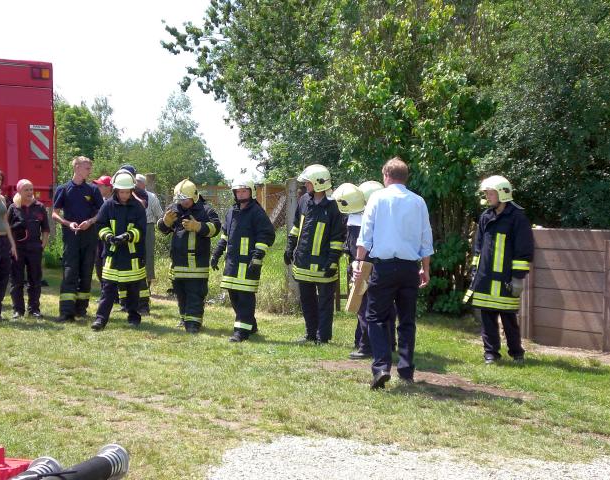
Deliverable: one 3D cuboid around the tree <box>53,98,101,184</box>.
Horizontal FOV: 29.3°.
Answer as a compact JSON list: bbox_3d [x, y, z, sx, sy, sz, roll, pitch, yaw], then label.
[{"bbox_3d":[-5.962,-1.996,30.000,2.000,3.500,2.000,0,4,0],"label":"tree"}]

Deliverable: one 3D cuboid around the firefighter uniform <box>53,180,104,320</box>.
[{"bbox_3d":[-2.479,0.120,12.750,0.540,1.520,0.380,-1,4,-9],"label":"firefighter uniform"}]

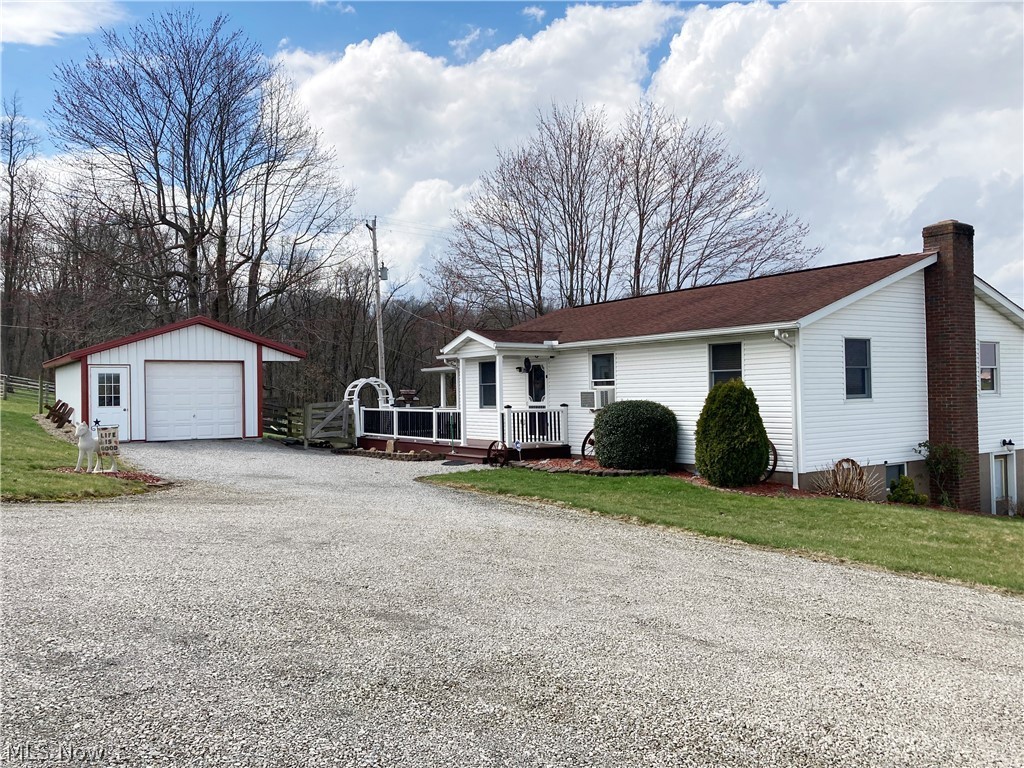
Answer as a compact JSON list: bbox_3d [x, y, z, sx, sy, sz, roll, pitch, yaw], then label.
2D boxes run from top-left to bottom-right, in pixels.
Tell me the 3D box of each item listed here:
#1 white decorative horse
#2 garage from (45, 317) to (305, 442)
[{"bbox_3d":[-6.864,1.047,13.700,0.260,0.840,0.730,-1,-1,18],"label":"white decorative horse"},{"bbox_3d":[-11.190,-0.110,27.080,6.480,3.550,7.600,-1,-1,-34],"label":"garage"}]

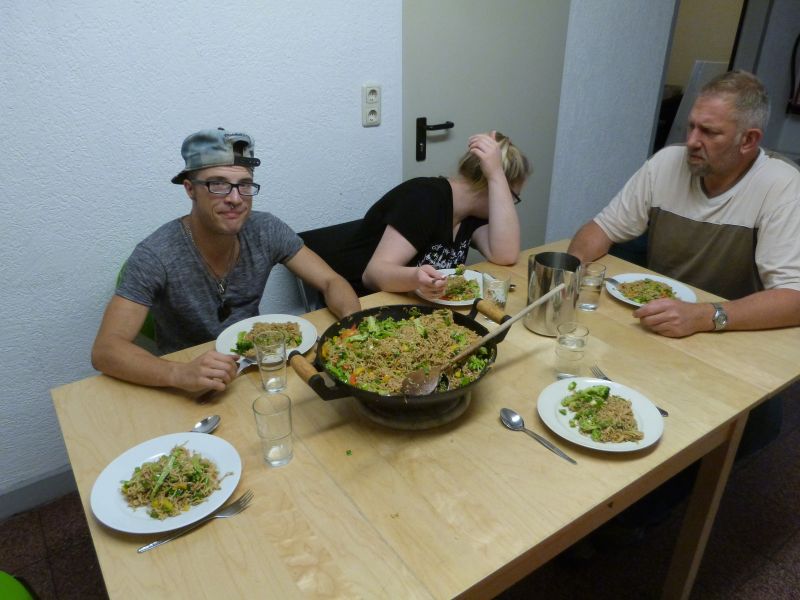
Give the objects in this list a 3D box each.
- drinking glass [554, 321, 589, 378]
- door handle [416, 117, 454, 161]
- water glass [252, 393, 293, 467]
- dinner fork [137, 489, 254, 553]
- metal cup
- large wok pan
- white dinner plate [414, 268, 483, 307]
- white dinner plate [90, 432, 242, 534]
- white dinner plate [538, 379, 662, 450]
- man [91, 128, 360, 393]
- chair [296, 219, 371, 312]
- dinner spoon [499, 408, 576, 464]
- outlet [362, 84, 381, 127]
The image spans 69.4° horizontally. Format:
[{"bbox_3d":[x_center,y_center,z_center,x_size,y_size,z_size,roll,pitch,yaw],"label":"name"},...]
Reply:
[{"bbox_3d":[0.389,0.119,1.321,0.068,0.118,0.068,0,25,0],"label":"drinking glass"},{"bbox_3d":[0.143,-0.640,2.311,0.145,0.171,0.065,-17,30,-31],"label":"door handle"},{"bbox_3d":[-0.224,0.236,1.041,0.064,0.122,0.064,0,26,0],"label":"water glass"},{"bbox_3d":[-0.326,0.356,0.938,0.193,0.018,0.026,-19,31,-35],"label":"dinner fork"},{"bbox_3d":[0.392,-0.019,1.494,0.134,0.184,0.160,-13,28,-24],"label":"metal cup"},{"bbox_3d":[0.016,0.123,1.219,0.490,0.140,0.375,-15,30,-28],"label":"large wok pan"},{"bbox_3d":[0.160,-0.030,1.702,0.242,0.024,0.242,0,26,0],"label":"white dinner plate"},{"bbox_3d":[-0.402,0.317,1.012,0.248,0.024,0.248,0,25,0],"label":"white dinner plate"},{"bbox_3d":[0.407,0.235,1.185,0.248,0.024,0.248,0,25,0],"label":"white dinner plate"},{"bbox_3d":[-0.452,0.196,1.542,0.640,1.240,0.700,-17,30,-31],"label":"man"},{"bbox_3d":[-0.019,0.174,2.068,0.500,0.820,0.560,-17,30,-31],"label":"chair"},{"bbox_3d":[0.268,0.263,1.131,0.042,0.020,0.195,-18,31,-33],"label":"dinner spoon"},{"bbox_3d":[-0.106,-0.726,2.160,0.081,0.151,0.016,-17,30,-31],"label":"outlet"}]

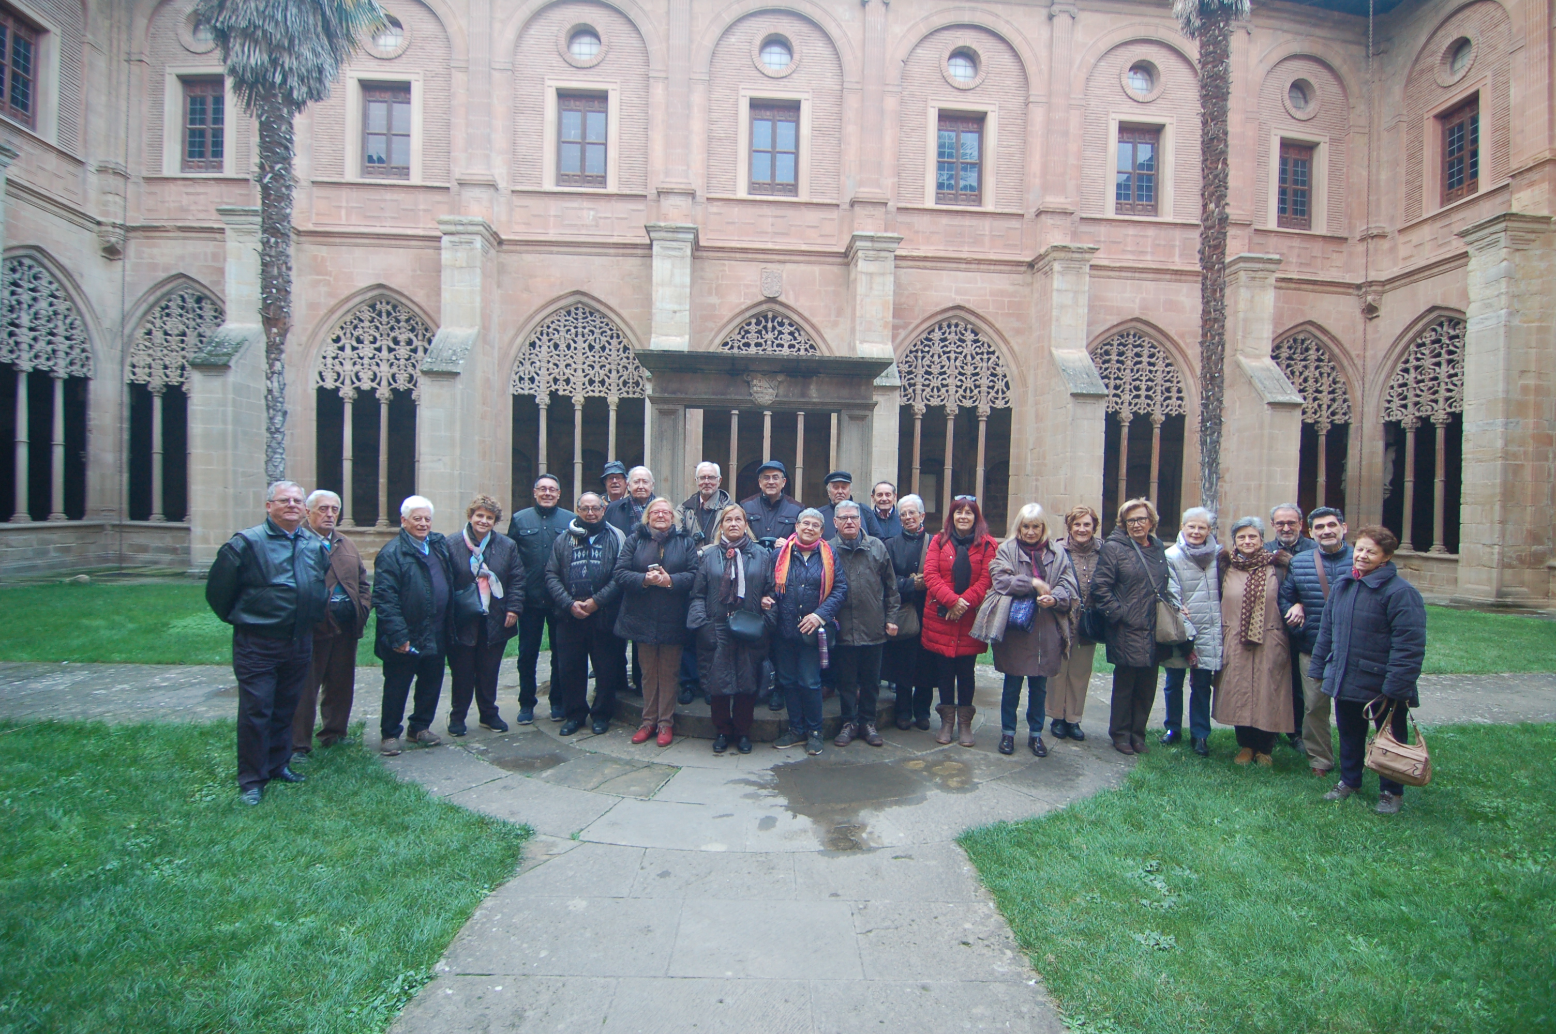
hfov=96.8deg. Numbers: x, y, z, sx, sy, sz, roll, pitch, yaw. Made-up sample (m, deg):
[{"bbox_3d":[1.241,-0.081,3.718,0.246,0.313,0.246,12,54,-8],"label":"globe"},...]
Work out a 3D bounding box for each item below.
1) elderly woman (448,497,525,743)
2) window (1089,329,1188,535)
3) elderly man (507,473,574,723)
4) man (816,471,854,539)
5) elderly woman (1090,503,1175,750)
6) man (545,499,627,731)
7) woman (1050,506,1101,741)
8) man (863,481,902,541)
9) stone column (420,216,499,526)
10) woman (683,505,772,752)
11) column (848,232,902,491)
[{"bbox_3d":[-2.048,0.669,4.840,0.540,1.645,0.400,1,0,-14],"label":"elderly woman"},{"bbox_3d":[9.599,-2.227,18.989,3.250,5.902,0.400,1,0,-4],"label":"window"},{"bbox_3d":[-1.733,0.587,5.090,0.540,1.818,0.380,1,0,-18],"label":"elderly man"},{"bbox_3d":[0.516,0.502,5.376,0.540,1.722,0.360,1,0,9],"label":"man"},{"bbox_3d":[2.386,0.722,4.683,0.500,1.680,0.350,1,2,-8],"label":"elderly woman"},{"bbox_3d":[-1.338,0.659,4.859,0.620,1.677,0.400,1,0,-10],"label":"man"},{"bbox_3d":[2.170,0.745,4.993,0.520,1.648,0.360,1,0,17],"label":"woman"},{"bbox_3d":[0.844,0.530,5.356,0.500,1.630,0.330,1,2,6],"label":"man"},{"bbox_3d":[-7.499,-2.872,16.416,1.080,8.364,2.186,1,0,-4],"label":"stone column"},{"bbox_3d":[-0.308,0.719,4.552,0.580,1.599,0.400,1,1,-3],"label":"woman"},{"bbox_3d":[2.301,-2.672,17.055,1.080,8.364,2.186,1,0,-4],"label":"column"}]

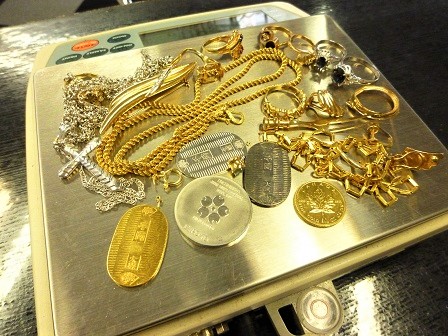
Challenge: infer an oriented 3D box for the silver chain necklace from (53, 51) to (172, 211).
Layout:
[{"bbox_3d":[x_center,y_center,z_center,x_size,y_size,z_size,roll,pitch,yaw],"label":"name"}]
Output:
[{"bbox_3d":[-0.054,-0.023,0.142,0.050,0.009,0.089,5,58,-1],"label":"silver chain necklace"}]

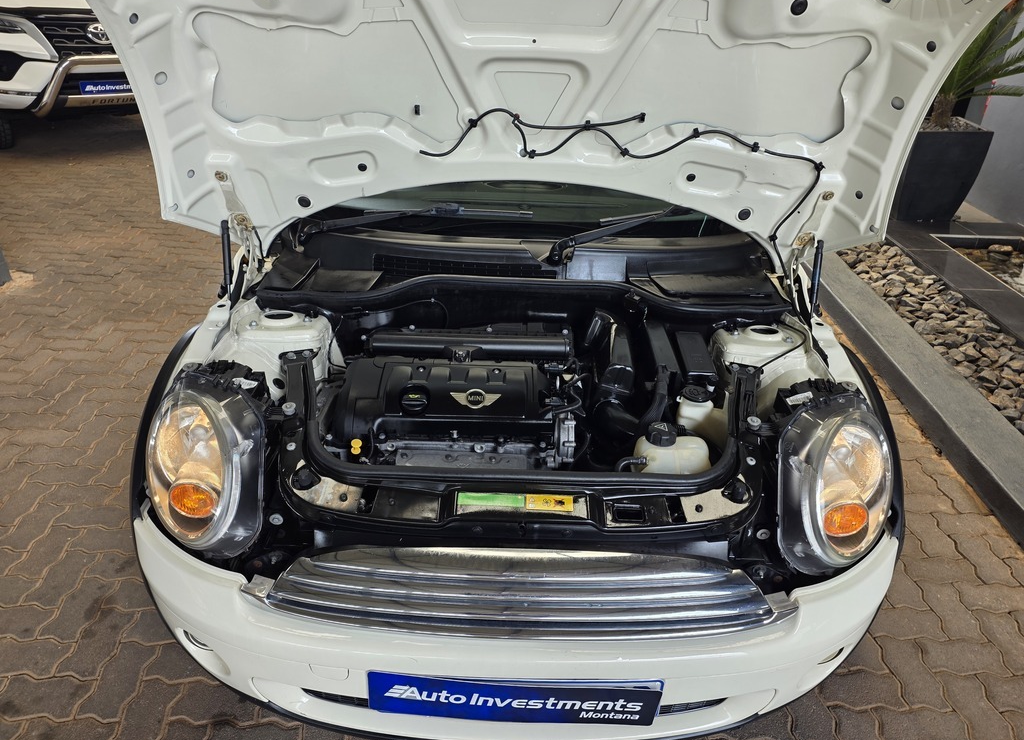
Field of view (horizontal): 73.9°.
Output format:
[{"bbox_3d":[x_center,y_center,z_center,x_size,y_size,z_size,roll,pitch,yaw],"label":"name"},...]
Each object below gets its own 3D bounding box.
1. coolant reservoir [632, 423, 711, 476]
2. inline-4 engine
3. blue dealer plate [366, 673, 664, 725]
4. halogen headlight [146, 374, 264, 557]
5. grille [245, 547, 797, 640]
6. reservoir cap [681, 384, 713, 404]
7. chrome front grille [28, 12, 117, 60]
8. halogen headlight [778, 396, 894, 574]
[{"bbox_3d":[0.345,0.185,1.463,0.165,0.165,0.140,2,29,0],"label":"coolant reservoir"},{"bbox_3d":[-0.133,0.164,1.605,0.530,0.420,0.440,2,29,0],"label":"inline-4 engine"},{"bbox_3d":[0.001,0.595,1.228,0.520,0.113,0.015,2,29,0],"label":"blue dealer plate"},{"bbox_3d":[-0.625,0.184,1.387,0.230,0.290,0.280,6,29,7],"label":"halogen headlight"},{"bbox_3d":[0.015,0.387,1.195,0.985,0.150,0.140,2,29,0],"label":"grille"},{"bbox_3d":[0.413,0.053,1.522,0.064,0.024,0.064,2,29,0],"label":"reservoir cap"},{"bbox_3d":[-3.379,-2.753,5.600,1.000,0.350,0.140,-11,31,-23],"label":"chrome front grille"},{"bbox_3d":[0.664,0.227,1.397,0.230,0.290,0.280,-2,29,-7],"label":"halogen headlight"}]

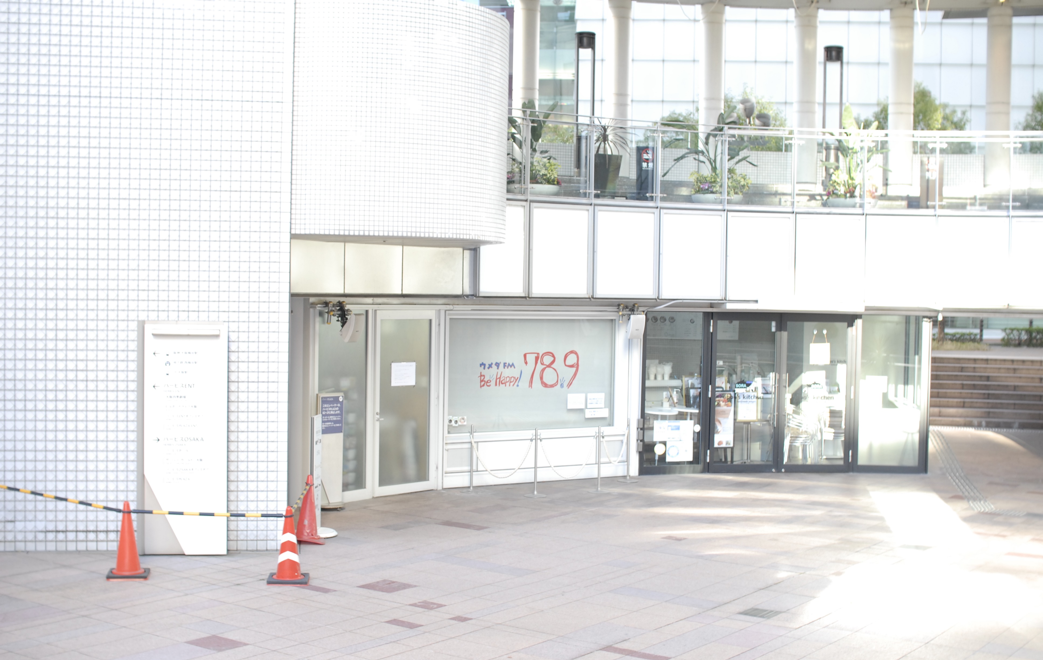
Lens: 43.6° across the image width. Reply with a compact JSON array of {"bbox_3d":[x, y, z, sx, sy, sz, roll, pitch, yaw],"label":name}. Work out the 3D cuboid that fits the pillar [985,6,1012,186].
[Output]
[{"bbox_3d":[8.555,-4.172,23.371,0.450,3.300,0.450,1,2,0],"label":"pillar"}]

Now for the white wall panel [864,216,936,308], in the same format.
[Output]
[{"bbox_3d":[5.474,-0.978,18.866,0.976,1.324,0.060,1,2,7],"label":"white wall panel"}]

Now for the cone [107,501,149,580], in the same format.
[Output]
[{"bbox_3d":[-3.572,1.893,11.850,0.385,0.685,0.385,1,2,-11],"label":"cone"}]

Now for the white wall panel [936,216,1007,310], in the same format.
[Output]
[{"bbox_3d":[6.438,-0.958,18.663,0.944,1.290,0.060,1,2,15],"label":"white wall panel"}]

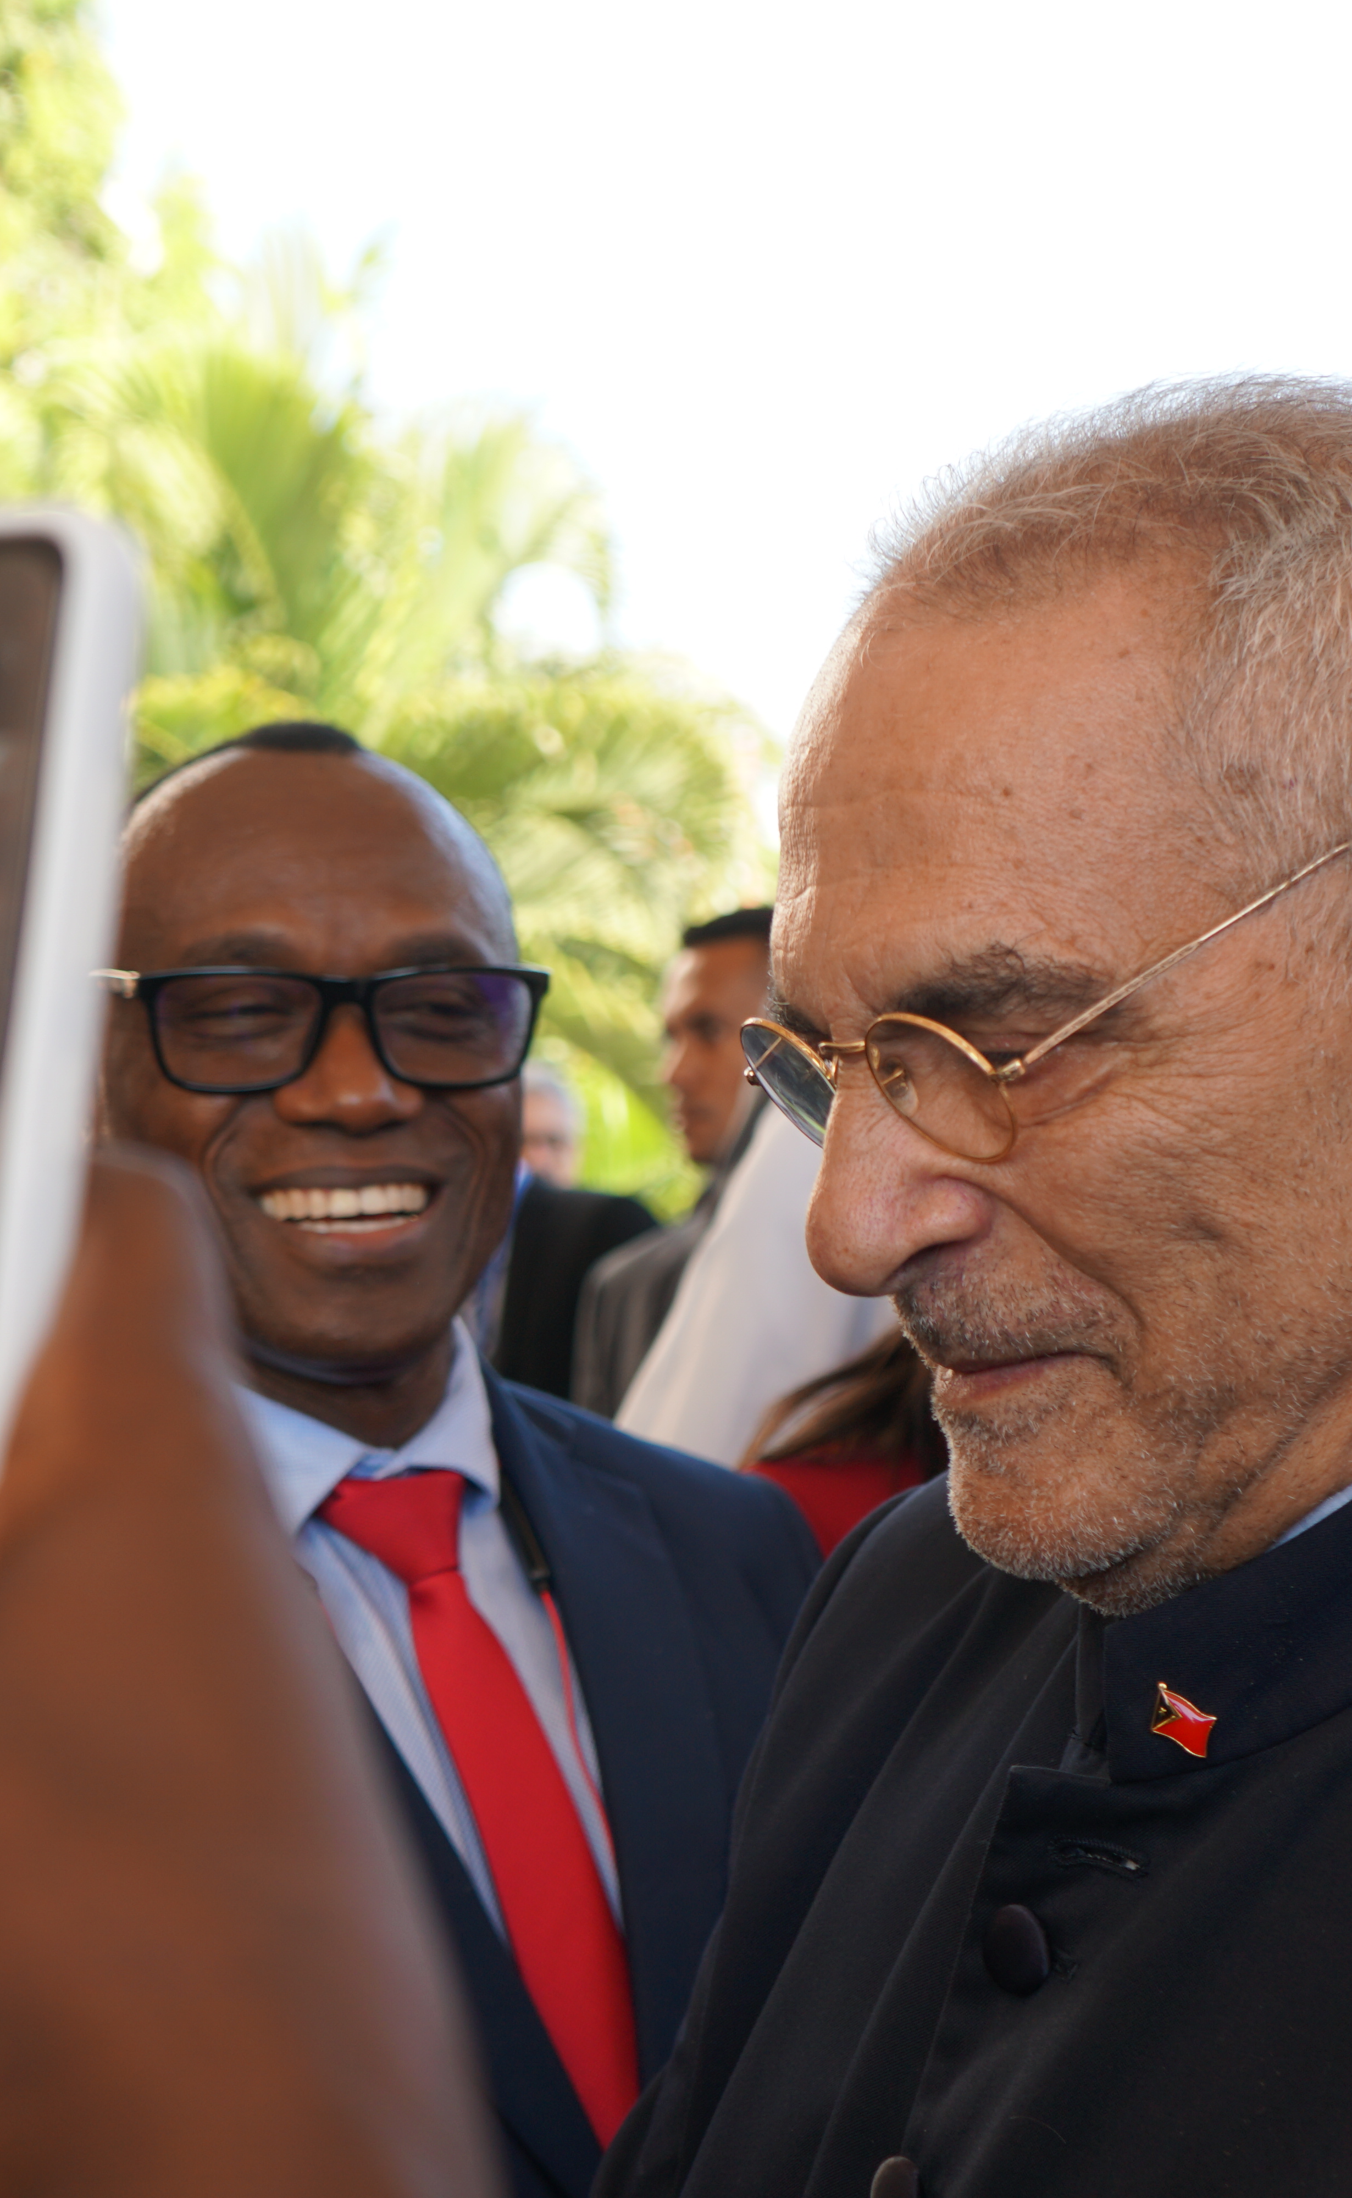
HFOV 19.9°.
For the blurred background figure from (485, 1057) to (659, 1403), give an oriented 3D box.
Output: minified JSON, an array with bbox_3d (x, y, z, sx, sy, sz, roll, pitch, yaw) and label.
[{"bbox_3d":[-0.220,0.790,5.700,0.500,1.710,0.300,0,0,7],"label":"blurred background figure"}]

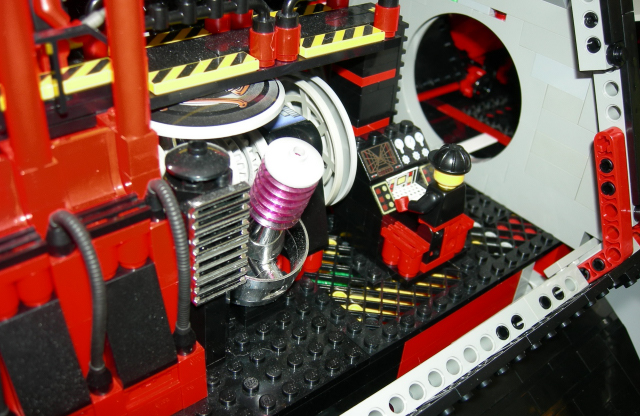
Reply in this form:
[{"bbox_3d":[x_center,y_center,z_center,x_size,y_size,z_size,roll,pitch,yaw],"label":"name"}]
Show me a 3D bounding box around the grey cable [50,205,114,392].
[{"bbox_3d":[-0.055,0.022,0.152,0.007,0.049,0.020,-22,43,-34],"label":"grey cable"}]

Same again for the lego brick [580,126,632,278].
[{"bbox_3d":[0.101,0.005,0.233,0.008,0.065,0.021,-22,37,-34],"label":"lego brick"}]

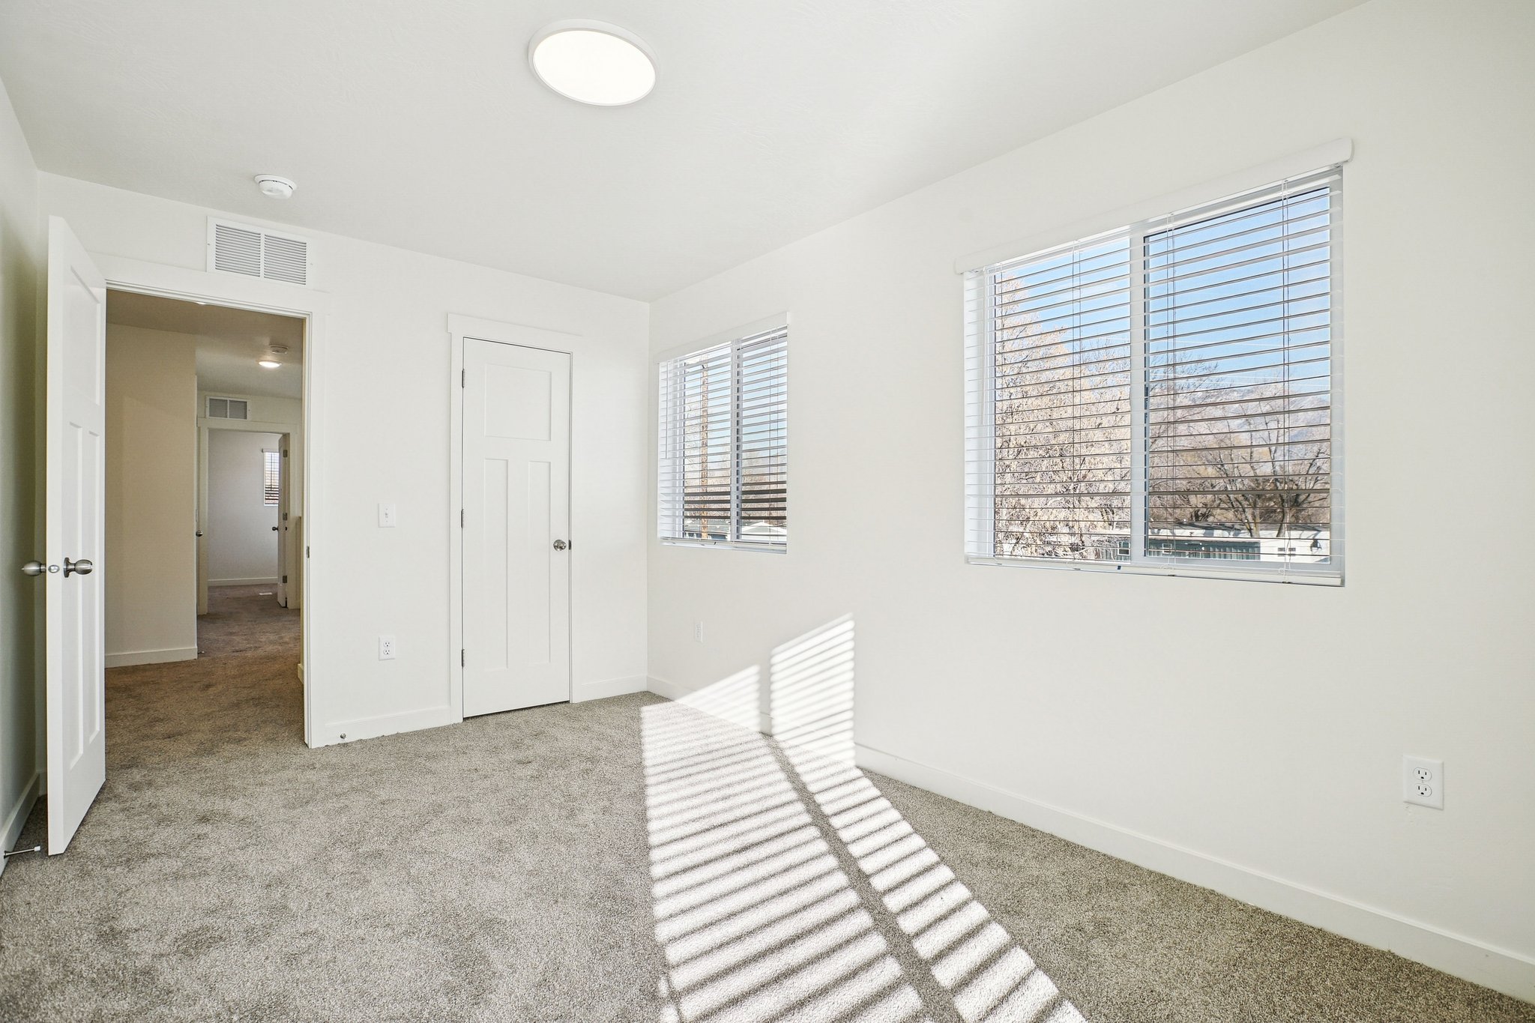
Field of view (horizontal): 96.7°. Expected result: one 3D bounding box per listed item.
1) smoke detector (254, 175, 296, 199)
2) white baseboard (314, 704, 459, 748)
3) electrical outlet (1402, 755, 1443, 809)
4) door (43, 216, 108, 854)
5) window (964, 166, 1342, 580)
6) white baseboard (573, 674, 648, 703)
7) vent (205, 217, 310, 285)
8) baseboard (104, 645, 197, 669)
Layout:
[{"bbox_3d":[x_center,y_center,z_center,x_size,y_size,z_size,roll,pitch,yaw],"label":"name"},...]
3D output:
[{"bbox_3d":[-2.021,-1.332,2.806,0.140,0.045,0.140,1,-1,-37],"label":"smoke detector"},{"bbox_3d":[-1.903,1.082,3.458,0.607,0.093,0.015,1,-1,-37],"label":"white baseboard"},{"bbox_3d":[1.635,0.676,1.701,0.008,0.117,0.073,1,-1,-42],"label":"electrical outlet"},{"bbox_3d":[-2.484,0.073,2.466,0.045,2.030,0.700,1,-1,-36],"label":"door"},{"bbox_3d":[1.173,-0.377,2.259,0.055,1.143,1.127,1,-1,-42],"label":"window"},{"bbox_3d":[-0.943,1.092,4.189,0.466,0.093,0.015,1,-1,-37],"label":"white baseboard"},{"bbox_3d":[-2.325,-1.183,3.145,0.395,0.240,0.020,1,-1,-37],"label":"vent"},{"bbox_3d":[-4.591,1.091,5.093,0.520,0.093,0.015,1,-1,-37],"label":"baseboard"}]

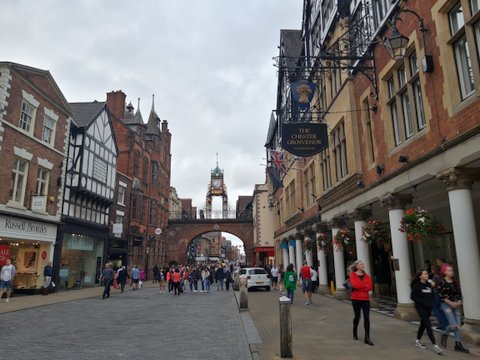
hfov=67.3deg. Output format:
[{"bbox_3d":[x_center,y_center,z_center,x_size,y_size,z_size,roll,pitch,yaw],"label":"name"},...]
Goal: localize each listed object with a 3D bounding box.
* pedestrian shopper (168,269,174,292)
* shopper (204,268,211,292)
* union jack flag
[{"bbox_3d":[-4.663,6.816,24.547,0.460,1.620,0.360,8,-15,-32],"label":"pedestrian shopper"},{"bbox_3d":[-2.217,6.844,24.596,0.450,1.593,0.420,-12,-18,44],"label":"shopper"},{"bbox_3d":[2.563,-1.165,24.000,1.000,1.500,0.350,0,-13,-2],"label":"union jack flag"}]

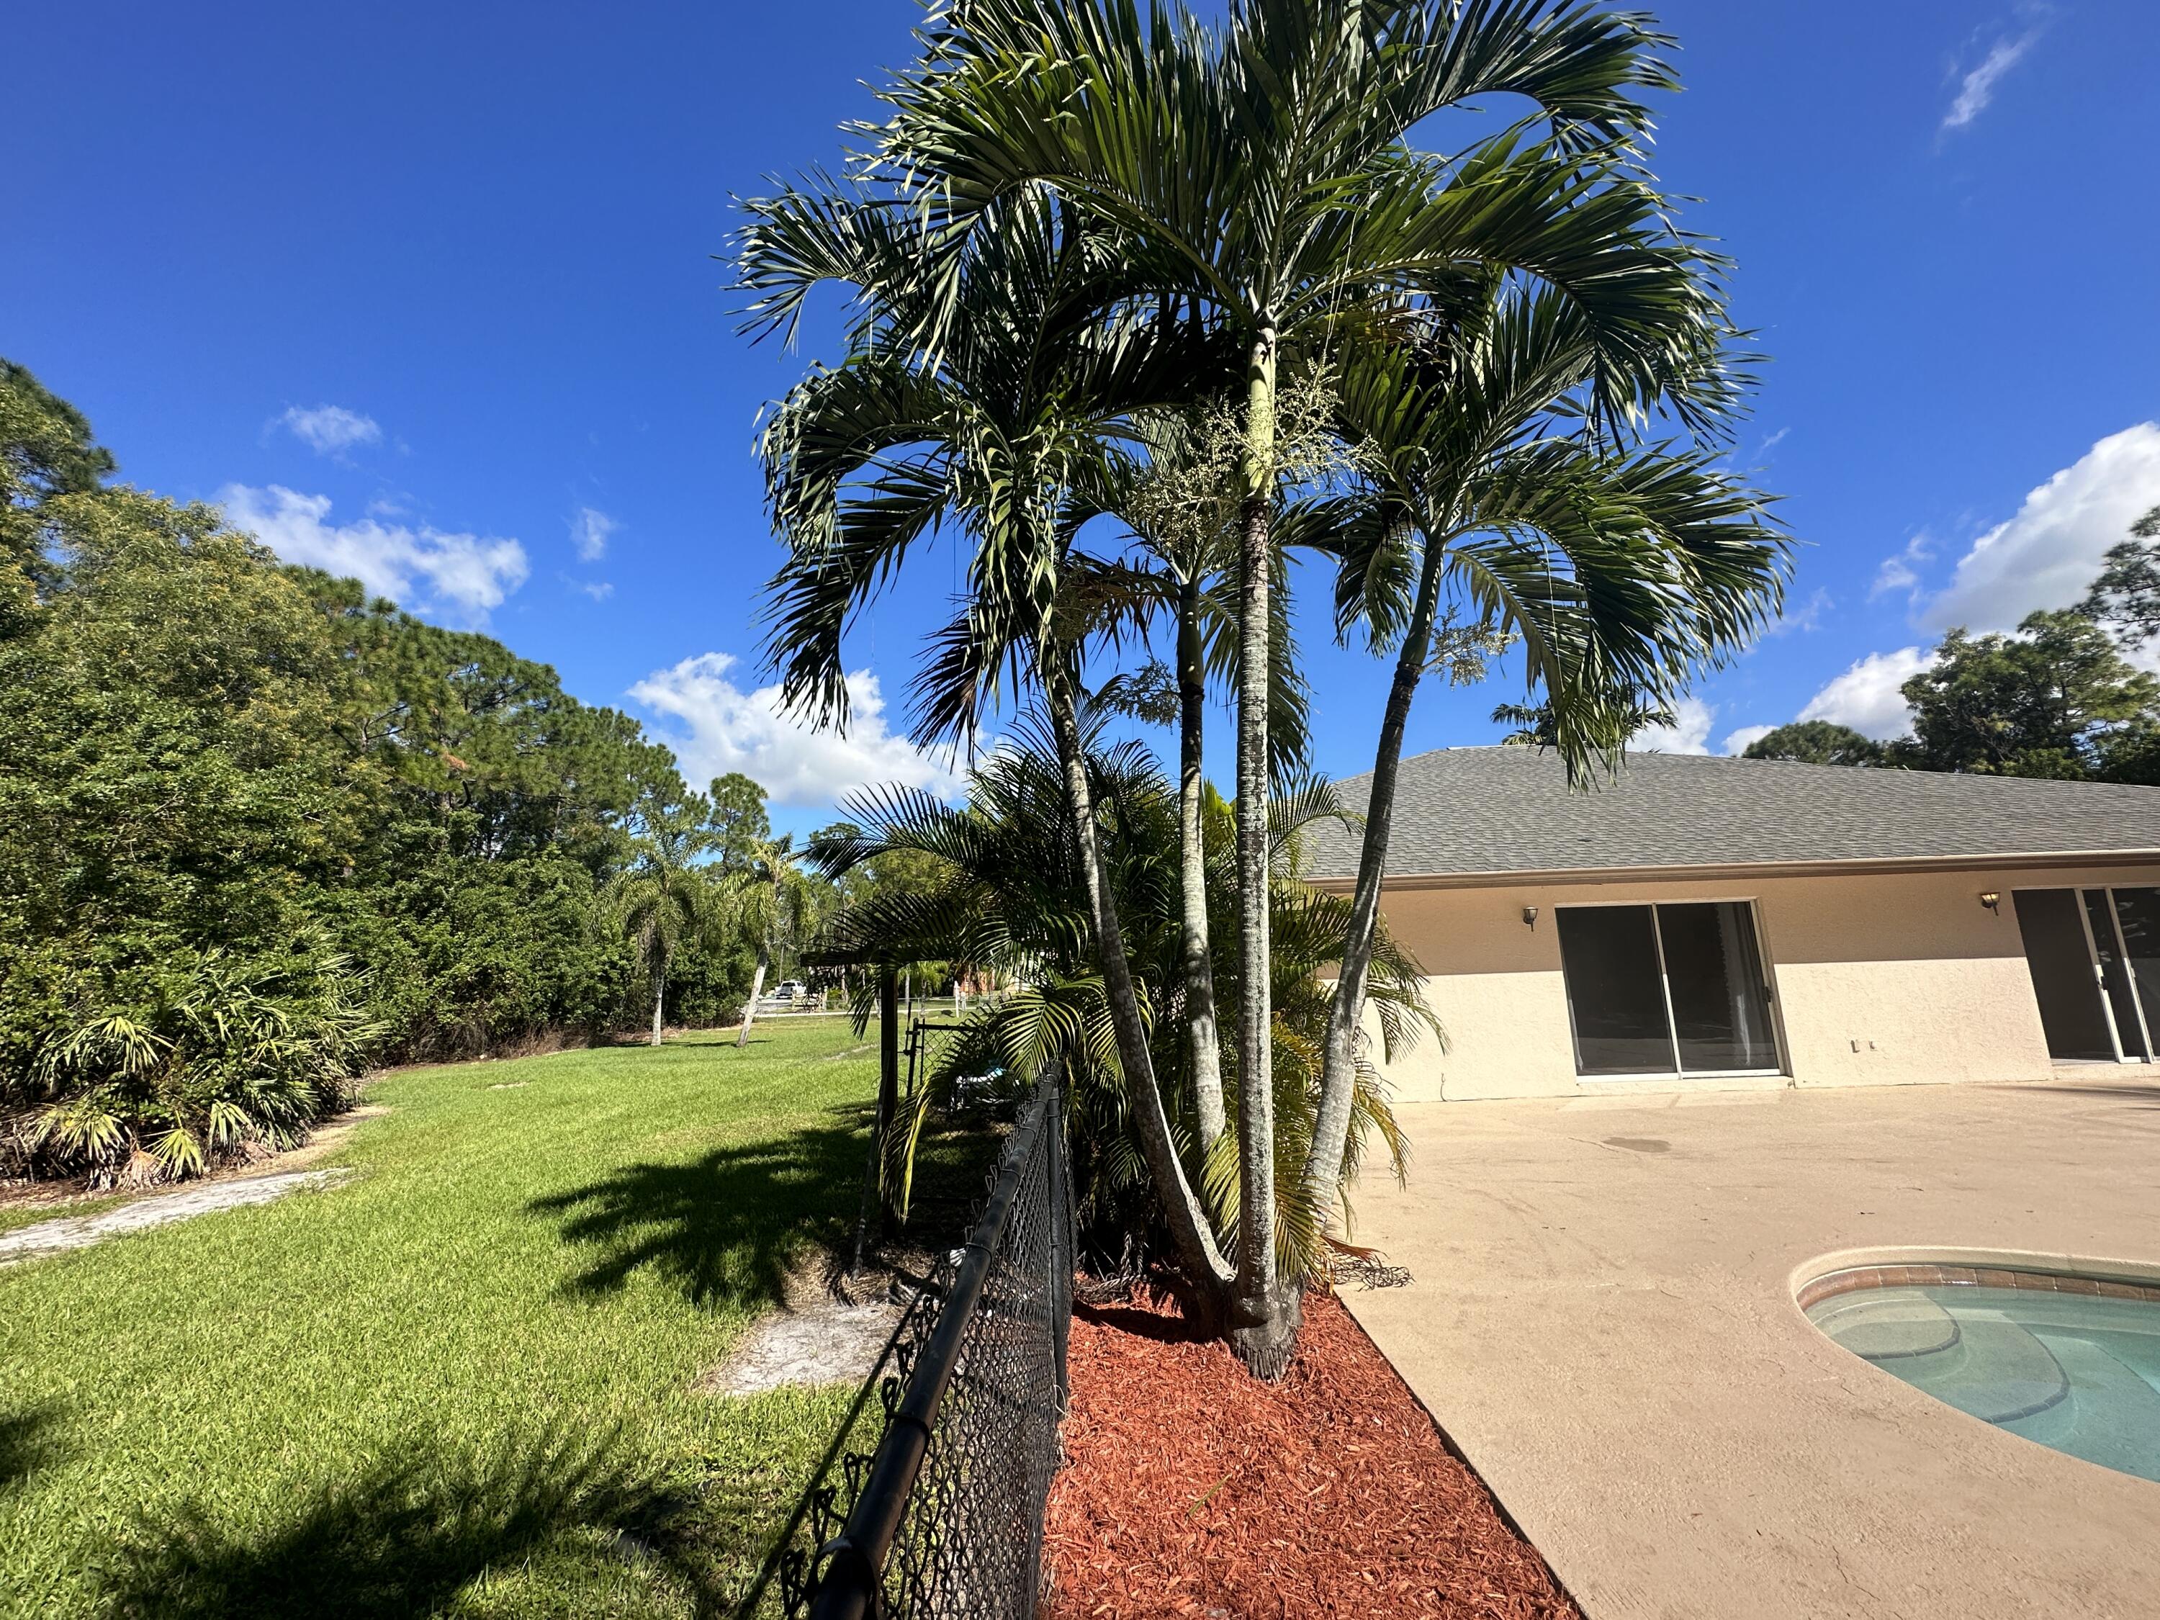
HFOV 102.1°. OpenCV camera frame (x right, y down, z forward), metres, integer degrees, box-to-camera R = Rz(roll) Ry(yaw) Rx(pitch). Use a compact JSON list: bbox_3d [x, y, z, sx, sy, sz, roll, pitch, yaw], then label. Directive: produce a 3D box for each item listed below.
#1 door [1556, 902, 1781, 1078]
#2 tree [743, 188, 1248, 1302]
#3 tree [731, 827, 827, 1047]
[{"bbox_3d":[6.877,2.097,10.240,2.420,2.030,0.130,-2,-11,0],"label":"door"},{"bbox_3d":[-0.445,-0.523,4.588,2.800,5.800,2.400,-2,-11,0],"label":"tree"},{"bbox_3d":[-8.344,3.440,24.183,2.628,5.989,2.628,-2,-11,0],"label":"tree"}]

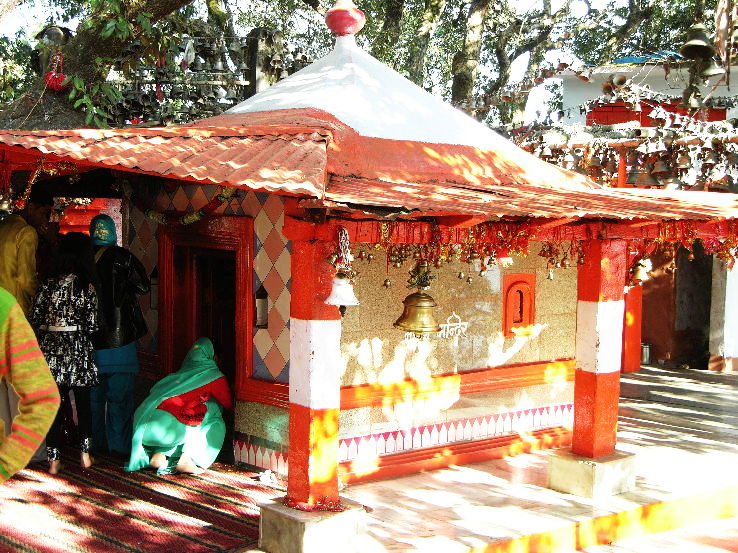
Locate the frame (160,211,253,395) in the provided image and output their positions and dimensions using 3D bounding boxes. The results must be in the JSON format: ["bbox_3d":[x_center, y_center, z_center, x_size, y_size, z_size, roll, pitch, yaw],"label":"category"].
[{"bbox_3d":[-1.104,0.205,9.140,0.140,1.188,1.081,-2,5,-43],"label":"frame"}]

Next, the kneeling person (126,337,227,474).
[{"bbox_3d":[-1.143,0.758,7.997,0.500,0.800,0.600,4,4,44],"label":"kneeling person"}]

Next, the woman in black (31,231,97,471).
[{"bbox_3d":[-1.990,0.489,8.633,0.430,1.530,0.300,0,4,-19],"label":"woman in black"}]

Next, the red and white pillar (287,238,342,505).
[{"bbox_3d":[-0.274,0.475,6.729,0.195,1.327,0.180,-2,5,-42],"label":"red and white pillar"}]

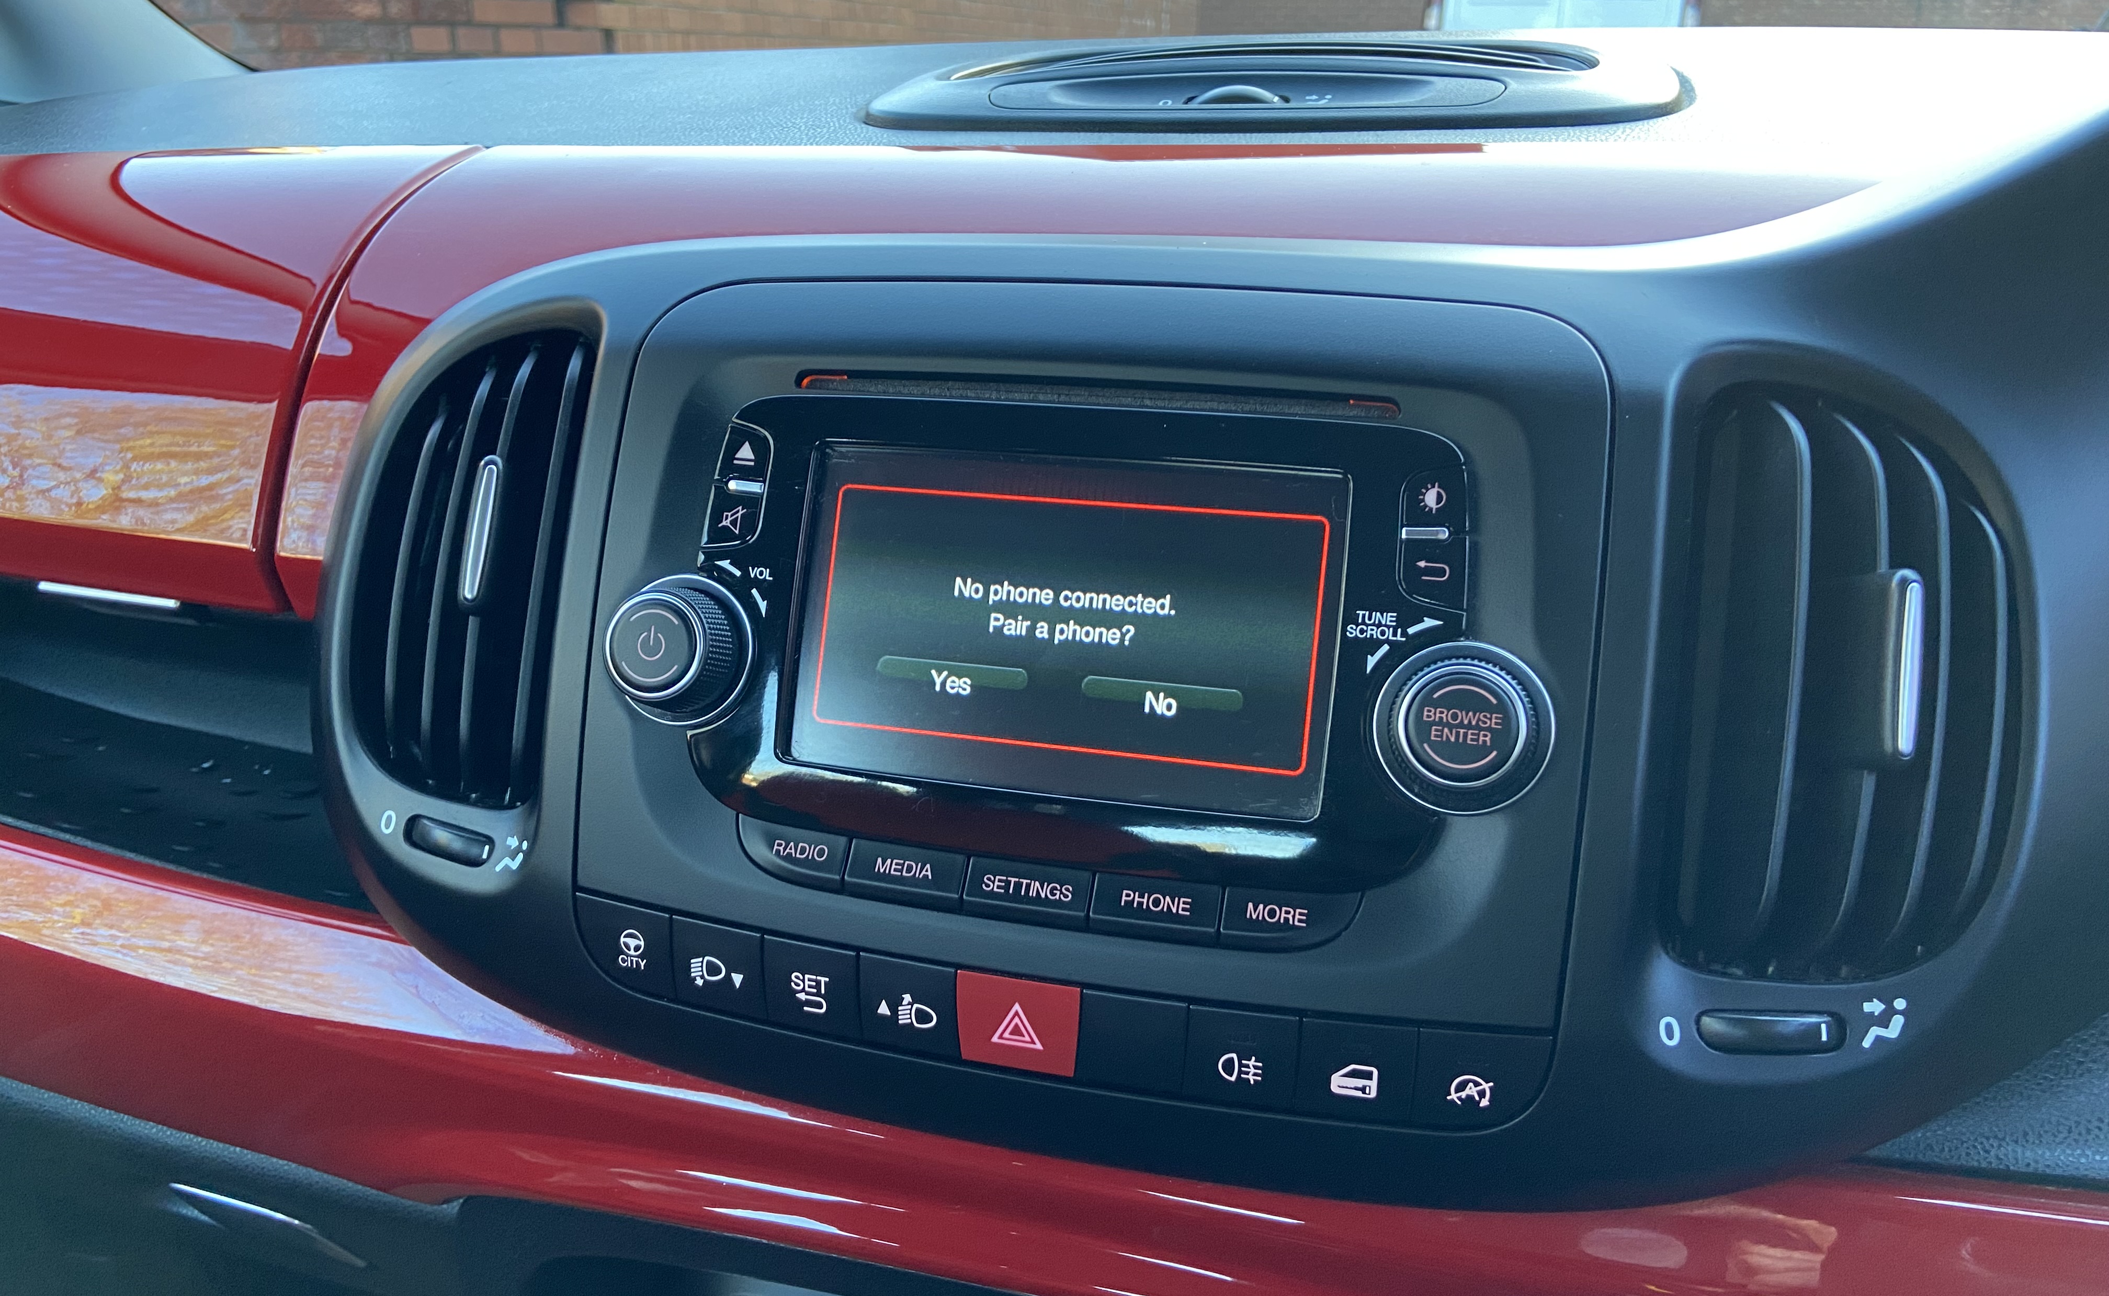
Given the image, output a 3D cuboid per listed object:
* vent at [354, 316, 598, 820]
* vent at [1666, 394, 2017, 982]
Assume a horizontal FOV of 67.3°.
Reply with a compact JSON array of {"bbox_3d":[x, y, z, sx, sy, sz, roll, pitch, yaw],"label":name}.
[{"bbox_3d":[-0.135,-0.019,0.372,0.056,0.111,0.029,5,-3,16],"label":"vent"},{"bbox_3d":[0.141,0.007,0.287,0.053,0.100,0.025,5,-3,16],"label":"vent"}]

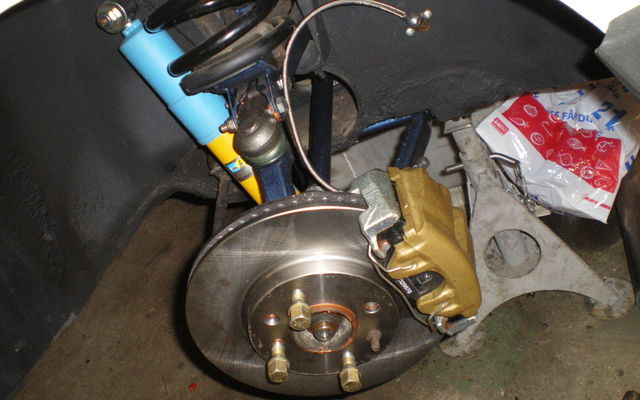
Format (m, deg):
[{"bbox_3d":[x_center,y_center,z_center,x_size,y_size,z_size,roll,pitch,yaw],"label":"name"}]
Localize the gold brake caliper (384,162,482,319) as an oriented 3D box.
[{"bbox_3d":[0.109,0.043,0.722,0.072,0.105,0.132,-28,34,17],"label":"gold brake caliper"}]

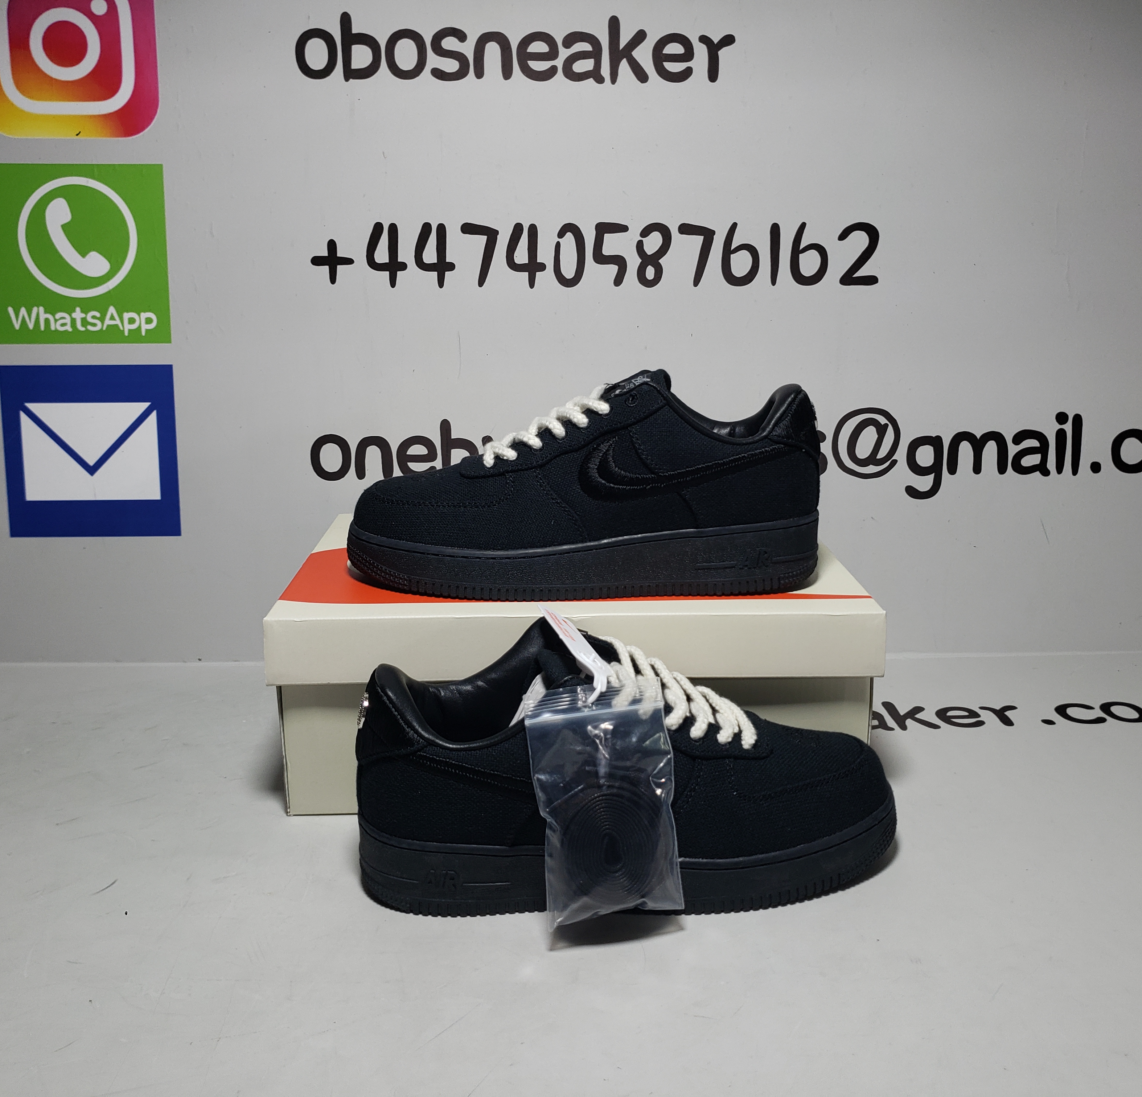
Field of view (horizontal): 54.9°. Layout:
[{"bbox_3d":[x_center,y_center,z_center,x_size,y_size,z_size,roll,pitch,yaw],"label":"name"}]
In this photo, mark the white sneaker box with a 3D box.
[{"bbox_3d":[0.001,0.065,0.739,0.347,0.122,0.236,-1,16,-2],"label":"white sneaker box"}]

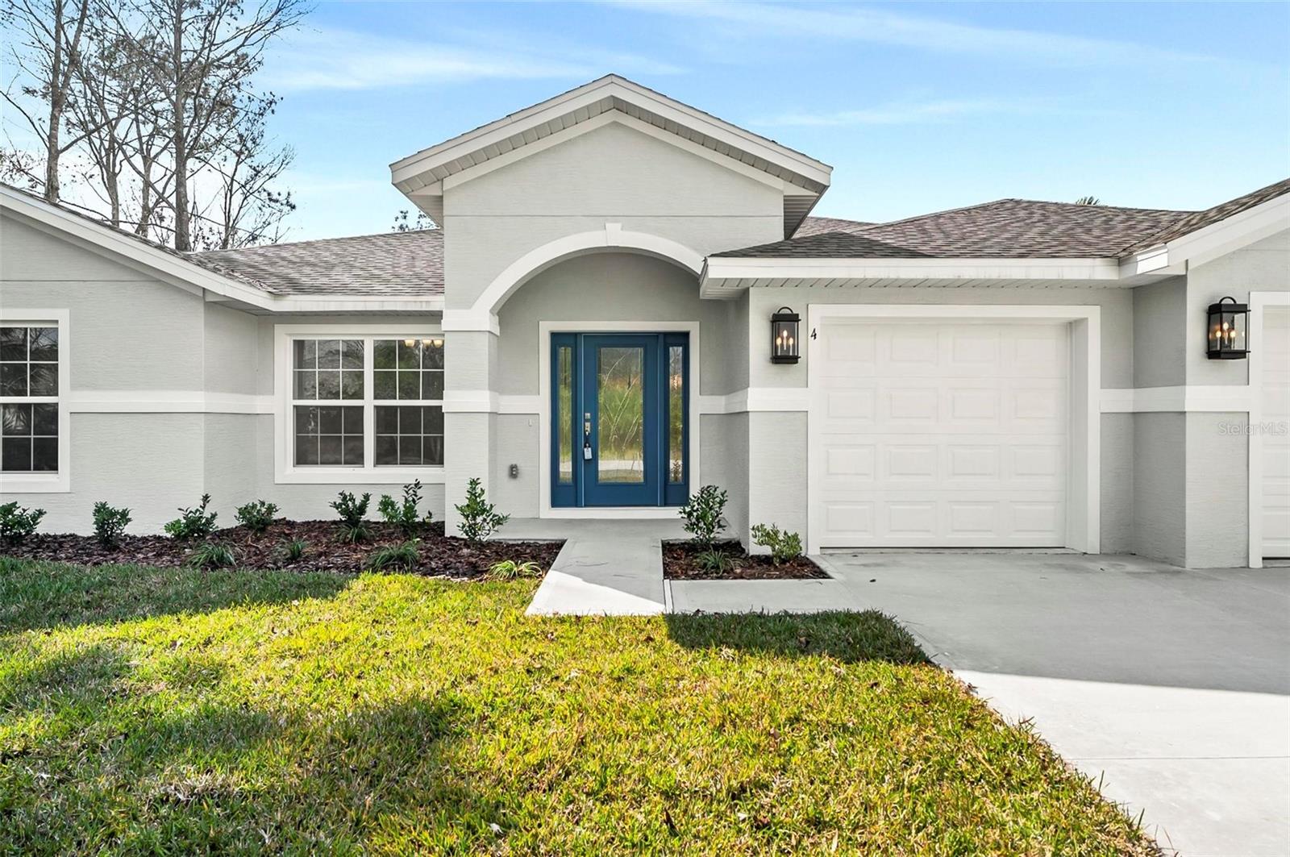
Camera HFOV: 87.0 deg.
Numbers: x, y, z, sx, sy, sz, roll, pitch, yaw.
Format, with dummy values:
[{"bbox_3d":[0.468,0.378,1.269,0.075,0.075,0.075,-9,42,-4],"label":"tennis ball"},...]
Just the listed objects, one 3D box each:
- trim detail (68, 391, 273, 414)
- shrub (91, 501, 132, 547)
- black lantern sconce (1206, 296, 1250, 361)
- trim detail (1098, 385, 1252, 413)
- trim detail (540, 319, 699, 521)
[{"bbox_3d":[-5.050,-0.270,7.360,1.480,0.210,1.100,0,1,0],"label":"trim detail"},{"bbox_3d":[-5.190,0.932,6.620,0.380,0.430,0.370,0,1,0],"label":"shrub"},{"bbox_3d":[4.710,-0.807,5.490,0.260,0.505,0.155,0,1,0],"label":"black lantern sconce"},{"bbox_3d":[4.530,-0.250,5.840,0.830,0.210,0.640,0,1,0],"label":"trim detail"},{"bbox_3d":[-0.299,-0.098,8.080,1.910,2.340,0.120,0,1,0],"label":"trim detail"}]

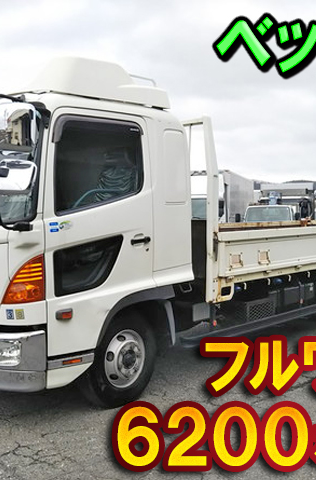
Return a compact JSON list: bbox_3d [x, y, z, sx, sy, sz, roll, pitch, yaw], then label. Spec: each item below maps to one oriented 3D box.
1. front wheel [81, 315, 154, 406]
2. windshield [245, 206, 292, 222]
[{"bbox_3d":[-0.336,1.009,4.754,0.235,0.803,0.803,3,5,42],"label":"front wheel"},{"bbox_3d":[3.785,-0.805,19.000,1.500,0.680,0.160,1,-17,17],"label":"windshield"}]

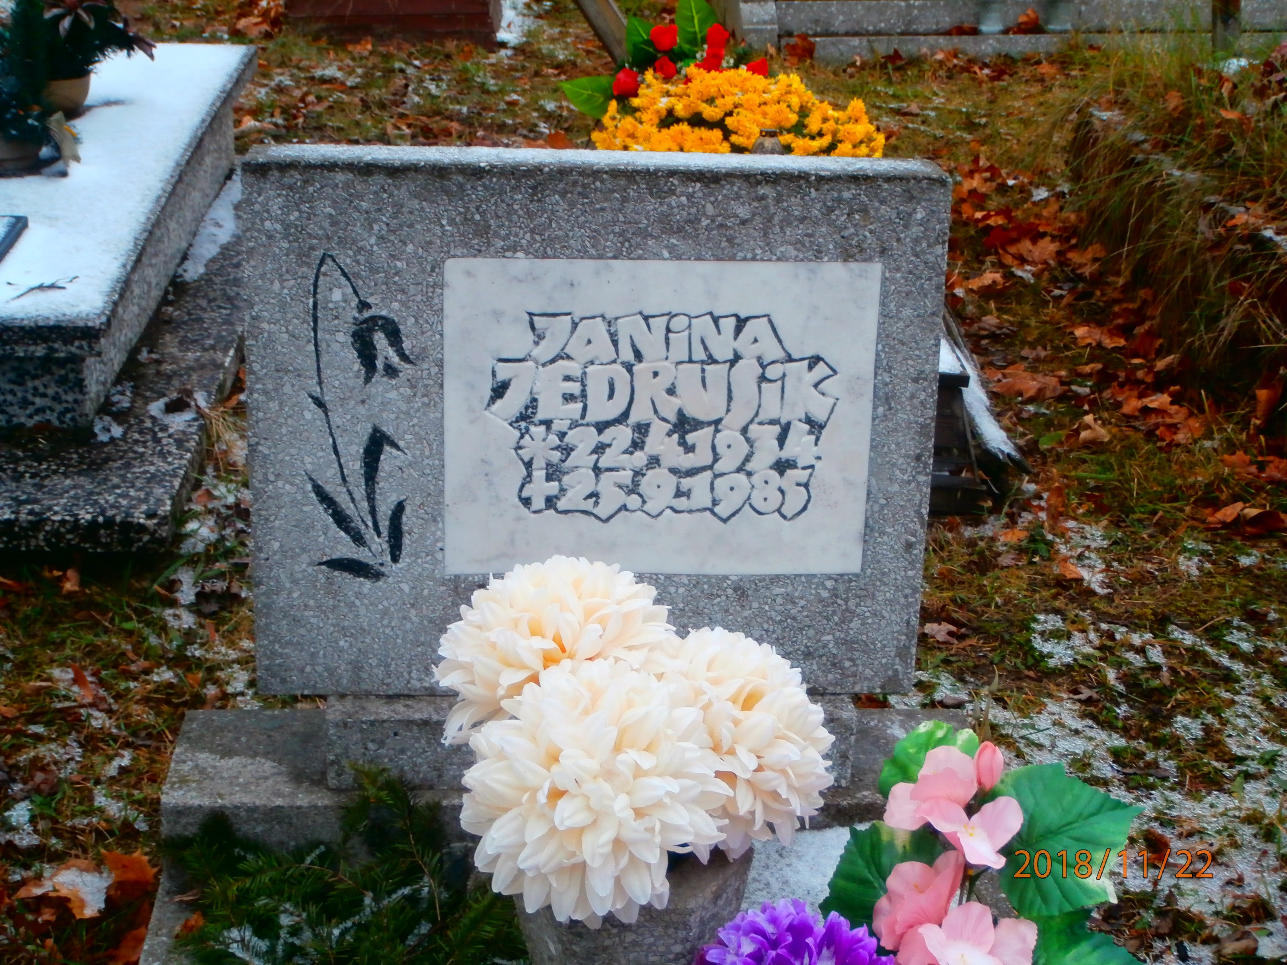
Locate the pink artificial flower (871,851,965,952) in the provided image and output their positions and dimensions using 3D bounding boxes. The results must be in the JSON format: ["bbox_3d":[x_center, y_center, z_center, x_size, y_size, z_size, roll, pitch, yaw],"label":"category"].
[{"bbox_3d":[0.184,0.281,1.420,0.063,0.065,0.050,7,1,14],"label":"pink artificial flower"}]

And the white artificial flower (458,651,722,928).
[{"bbox_3d":[-0.032,0.209,1.430,0.178,0.175,0.145,1,0,-3],"label":"white artificial flower"}]

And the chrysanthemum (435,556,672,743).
[{"bbox_3d":[-0.065,0.125,1.540,0.172,0.160,0.140,3,-5,5],"label":"chrysanthemum"}]

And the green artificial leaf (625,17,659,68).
[{"bbox_3d":[-0.003,-0.872,4.200,0.070,0.105,0.040,5,10,9],"label":"green artificial leaf"}]

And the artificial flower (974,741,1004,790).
[{"bbox_3d":[0.238,0.196,1.460,0.021,0.034,0.021,2,20,0],"label":"artificial flower"}]

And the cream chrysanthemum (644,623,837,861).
[{"bbox_3d":[0.066,0.187,1.520,0.160,0.165,0.140,-4,-4,-14],"label":"cream chrysanthemum"}]

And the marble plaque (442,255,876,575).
[{"bbox_3d":[0.015,-0.060,1.985,0.400,0.302,0.020,0,17,-4],"label":"marble plaque"}]

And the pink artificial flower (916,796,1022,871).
[{"bbox_3d":[0.219,0.235,1.420,0.071,0.052,0.045,-2,-5,-9],"label":"pink artificial flower"}]

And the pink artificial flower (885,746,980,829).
[{"bbox_3d":[0.196,0.209,1.450,0.063,0.058,0.050,3,-5,5],"label":"pink artificial flower"}]

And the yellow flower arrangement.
[{"bbox_3d":[0.186,-0.668,4.150,0.570,0.320,0.480,2,20,0],"label":"yellow flower arrangement"}]

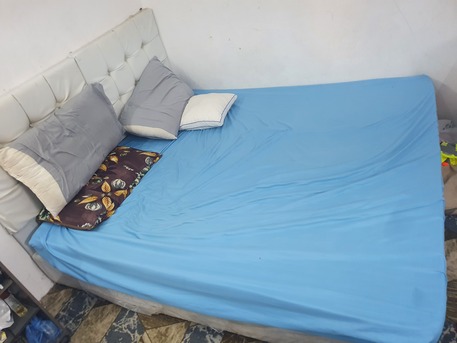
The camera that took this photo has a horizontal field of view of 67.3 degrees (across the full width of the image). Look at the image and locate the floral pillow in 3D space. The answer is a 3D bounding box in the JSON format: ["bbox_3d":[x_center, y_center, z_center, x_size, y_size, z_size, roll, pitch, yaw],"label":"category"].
[{"bbox_3d":[-0.765,0.067,2.112,0.430,0.085,0.660,6,42,30],"label":"floral pillow"}]

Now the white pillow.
[{"bbox_3d":[-0.143,-0.434,2.497,0.350,0.100,0.350,3,40,27],"label":"white pillow"}]

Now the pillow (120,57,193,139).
[{"bbox_3d":[-0.500,-0.563,2.618,0.470,0.170,0.660,18,53,-6],"label":"pillow"}]

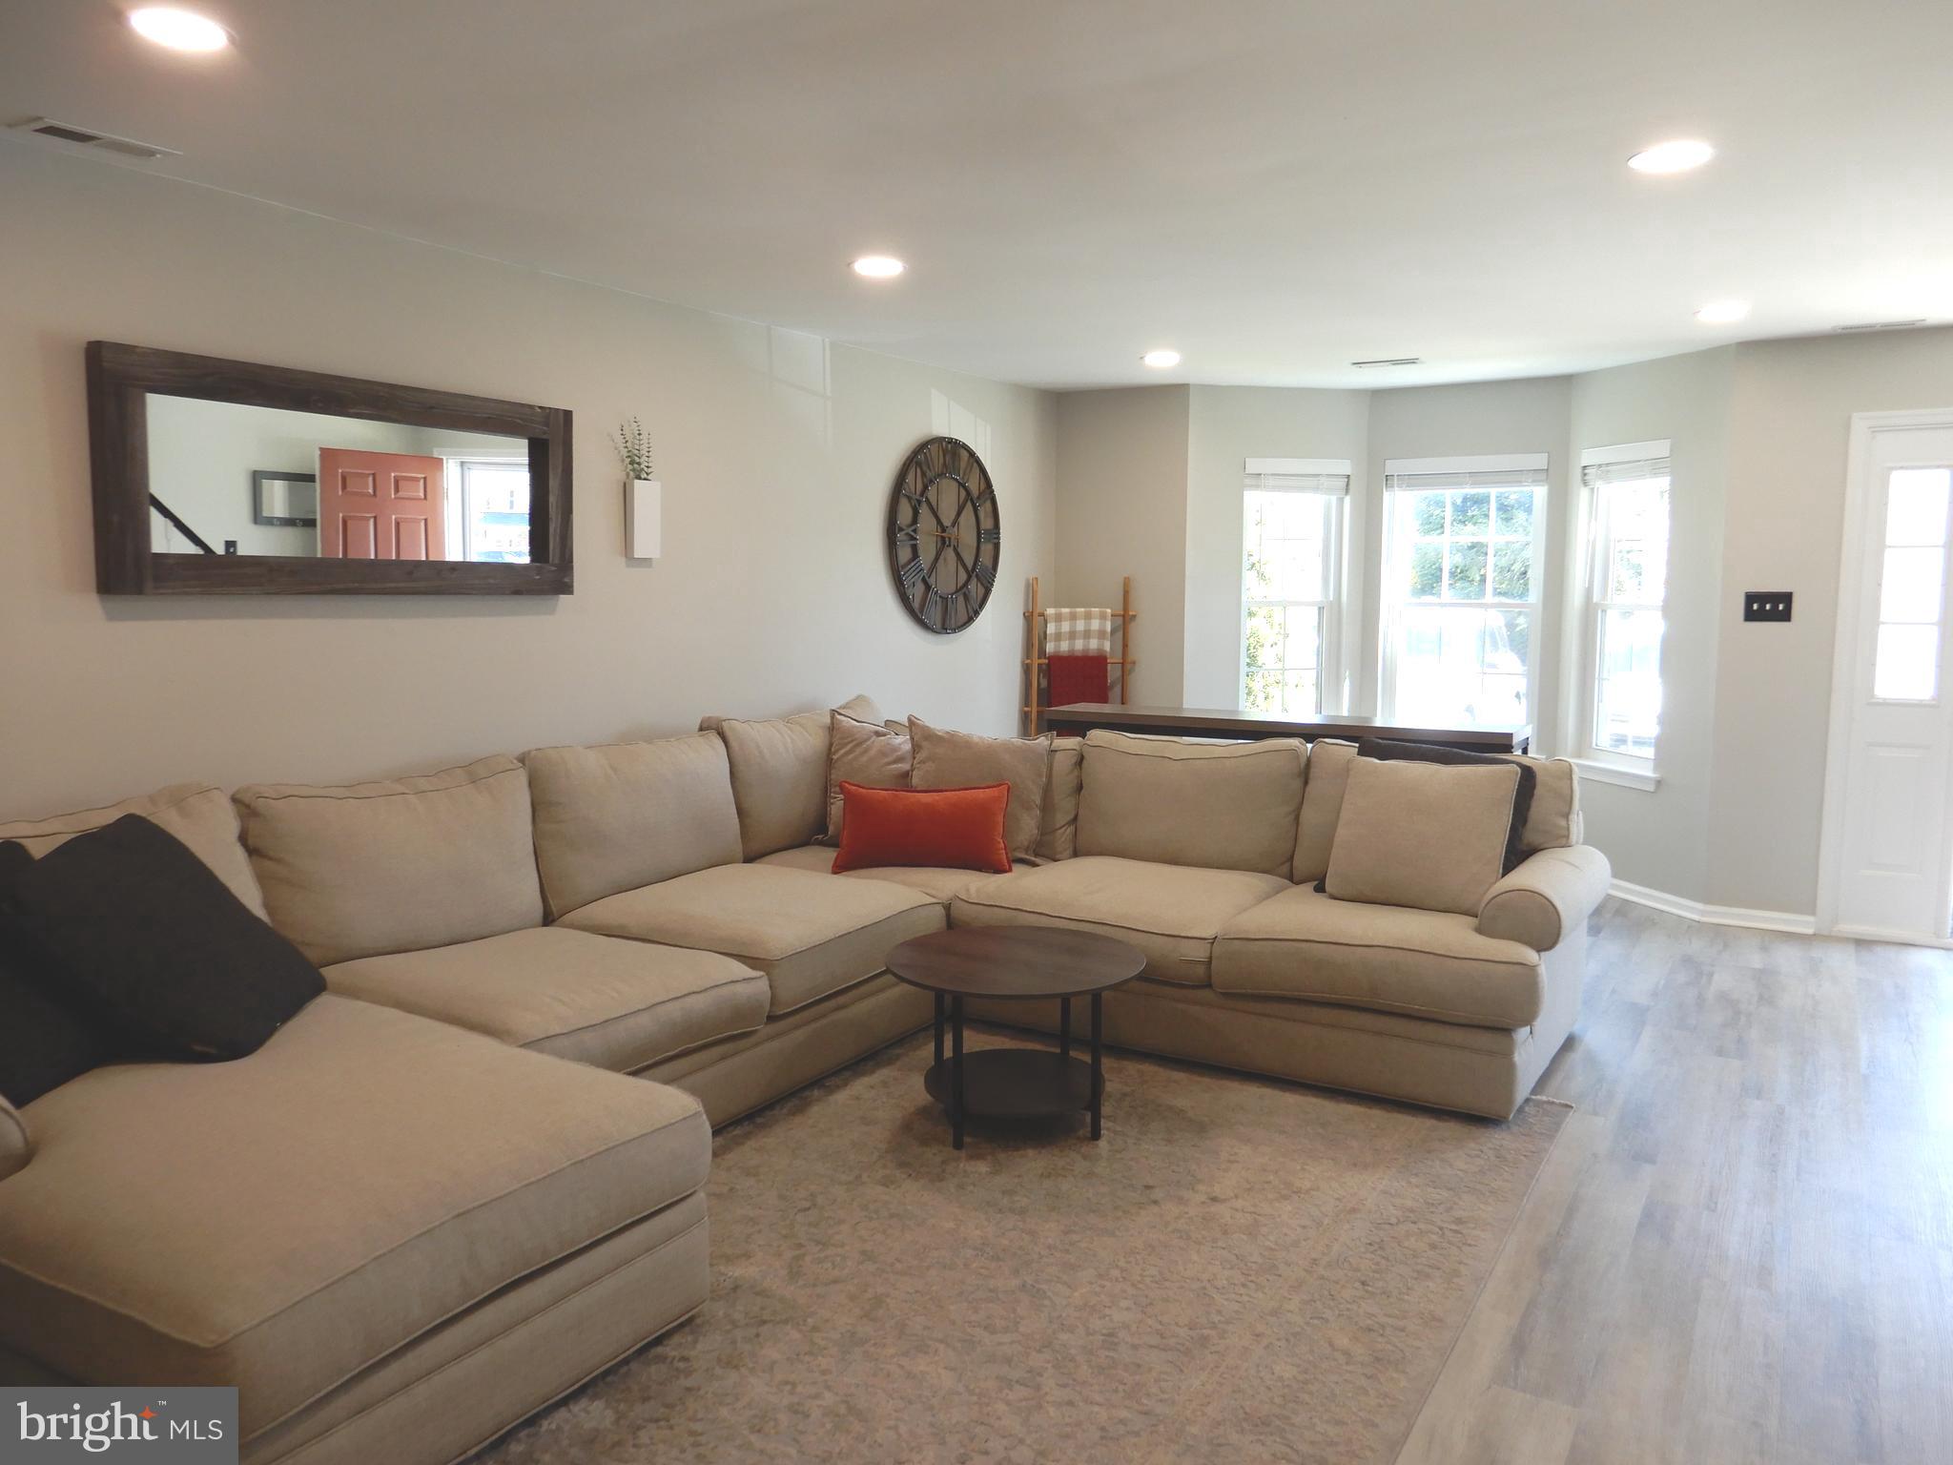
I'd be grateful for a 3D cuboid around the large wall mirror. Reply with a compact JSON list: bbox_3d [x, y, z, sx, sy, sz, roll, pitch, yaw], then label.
[{"bbox_3d":[-1.735,-0.695,3.875,0.065,0.600,1.430,4,7,32],"label":"large wall mirror"}]

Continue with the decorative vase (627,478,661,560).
[{"bbox_3d":[-1.176,-0.748,4.775,0.050,0.265,0.120,4,7,32],"label":"decorative vase"}]

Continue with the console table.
[{"bbox_3d":[1.163,0.399,5.356,1.850,0.925,0.360,4,7,30],"label":"console table"}]

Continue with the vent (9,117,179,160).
[{"bbox_3d":[-2.039,-1.364,3.138,0.145,0.015,0.300,4,7,32],"label":"vent"}]

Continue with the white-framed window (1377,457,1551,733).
[{"bbox_3d":[2.428,-0.637,6.802,0.770,1.450,0.110,4,7,30],"label":"white-framed window"}]

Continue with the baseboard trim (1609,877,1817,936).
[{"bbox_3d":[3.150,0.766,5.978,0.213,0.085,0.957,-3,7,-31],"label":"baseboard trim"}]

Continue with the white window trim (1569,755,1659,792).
[{"bbox_3d":[2.963,0.198,6.348,0.070,0.085,0.640,-1,6,-15],"label":"white window trim"}]

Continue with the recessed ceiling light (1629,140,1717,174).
[{"bbox_3d":[1.633,-1.352,3.185,0.185,0.025,0.185,4,7,32],"label":"recessed ceiling light"}]

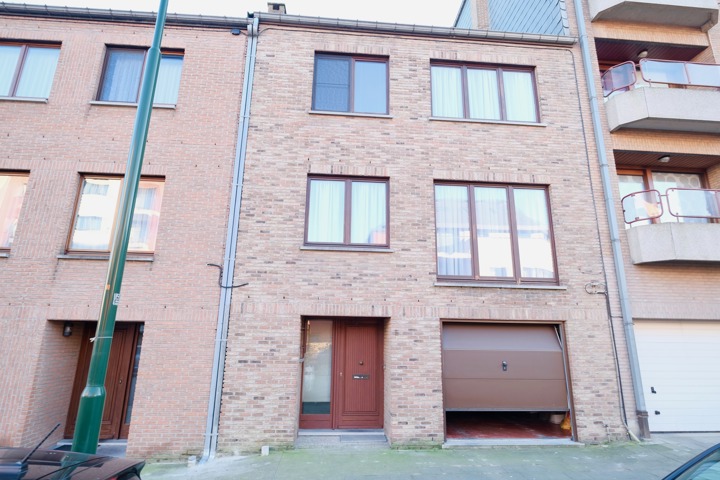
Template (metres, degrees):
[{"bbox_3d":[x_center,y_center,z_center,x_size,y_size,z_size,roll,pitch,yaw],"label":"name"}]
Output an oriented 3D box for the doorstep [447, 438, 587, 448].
[{"bbox_3d":[2.584,3.503,6.505,2.451,0.065,0.350,2,-14,-4],"label":"doorstep"}]

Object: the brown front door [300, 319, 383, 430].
[{"bbox_3d":[-0.325,2.545,7.327,1.567,2.005,0.120,2,-14,-4],"label":"brown front door"}]

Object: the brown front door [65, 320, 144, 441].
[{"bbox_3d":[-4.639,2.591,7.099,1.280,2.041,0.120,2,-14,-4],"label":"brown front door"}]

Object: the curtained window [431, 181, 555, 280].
[{"bbox_3d":[2.594,-0.136,7.389,2.349,2.020,0.110,2,-14,-4],"label":"curtained window"}]

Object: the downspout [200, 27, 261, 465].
[{"bbox_3d":[-2.286,-0.605,6.938,0.186,8.344,0.100,2,-14,-4],"label":"downspout"}]

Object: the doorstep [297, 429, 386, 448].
[{"bbox_3d":[-0.309,3.443,6.586,1.571,0.100,0.850,2,-14,-4],"label":"doorstep"}]

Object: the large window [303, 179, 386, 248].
[{"bbox_3d":[-0.227,-0.543,7.273,1.571,1.374,0.110,2,-14,-4],"label":"large window"}]

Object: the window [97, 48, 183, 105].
[{"bbox_3d":[-4.342,-3.267,7.632,1.554,1.234,0.110,2,-14,-4],"label":"window"}]

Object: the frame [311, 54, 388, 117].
[{"bbox_3d":[-0.183,-3.236,7.945,1.564,1.350,0.110,2,-14,-4],"label":"frame"}]

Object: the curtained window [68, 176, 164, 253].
[{"bbox_3d":[-4.392,-0.452,6.929,1.547,1.496,0.110,2,-14,-4],"label":"curtained window"}]

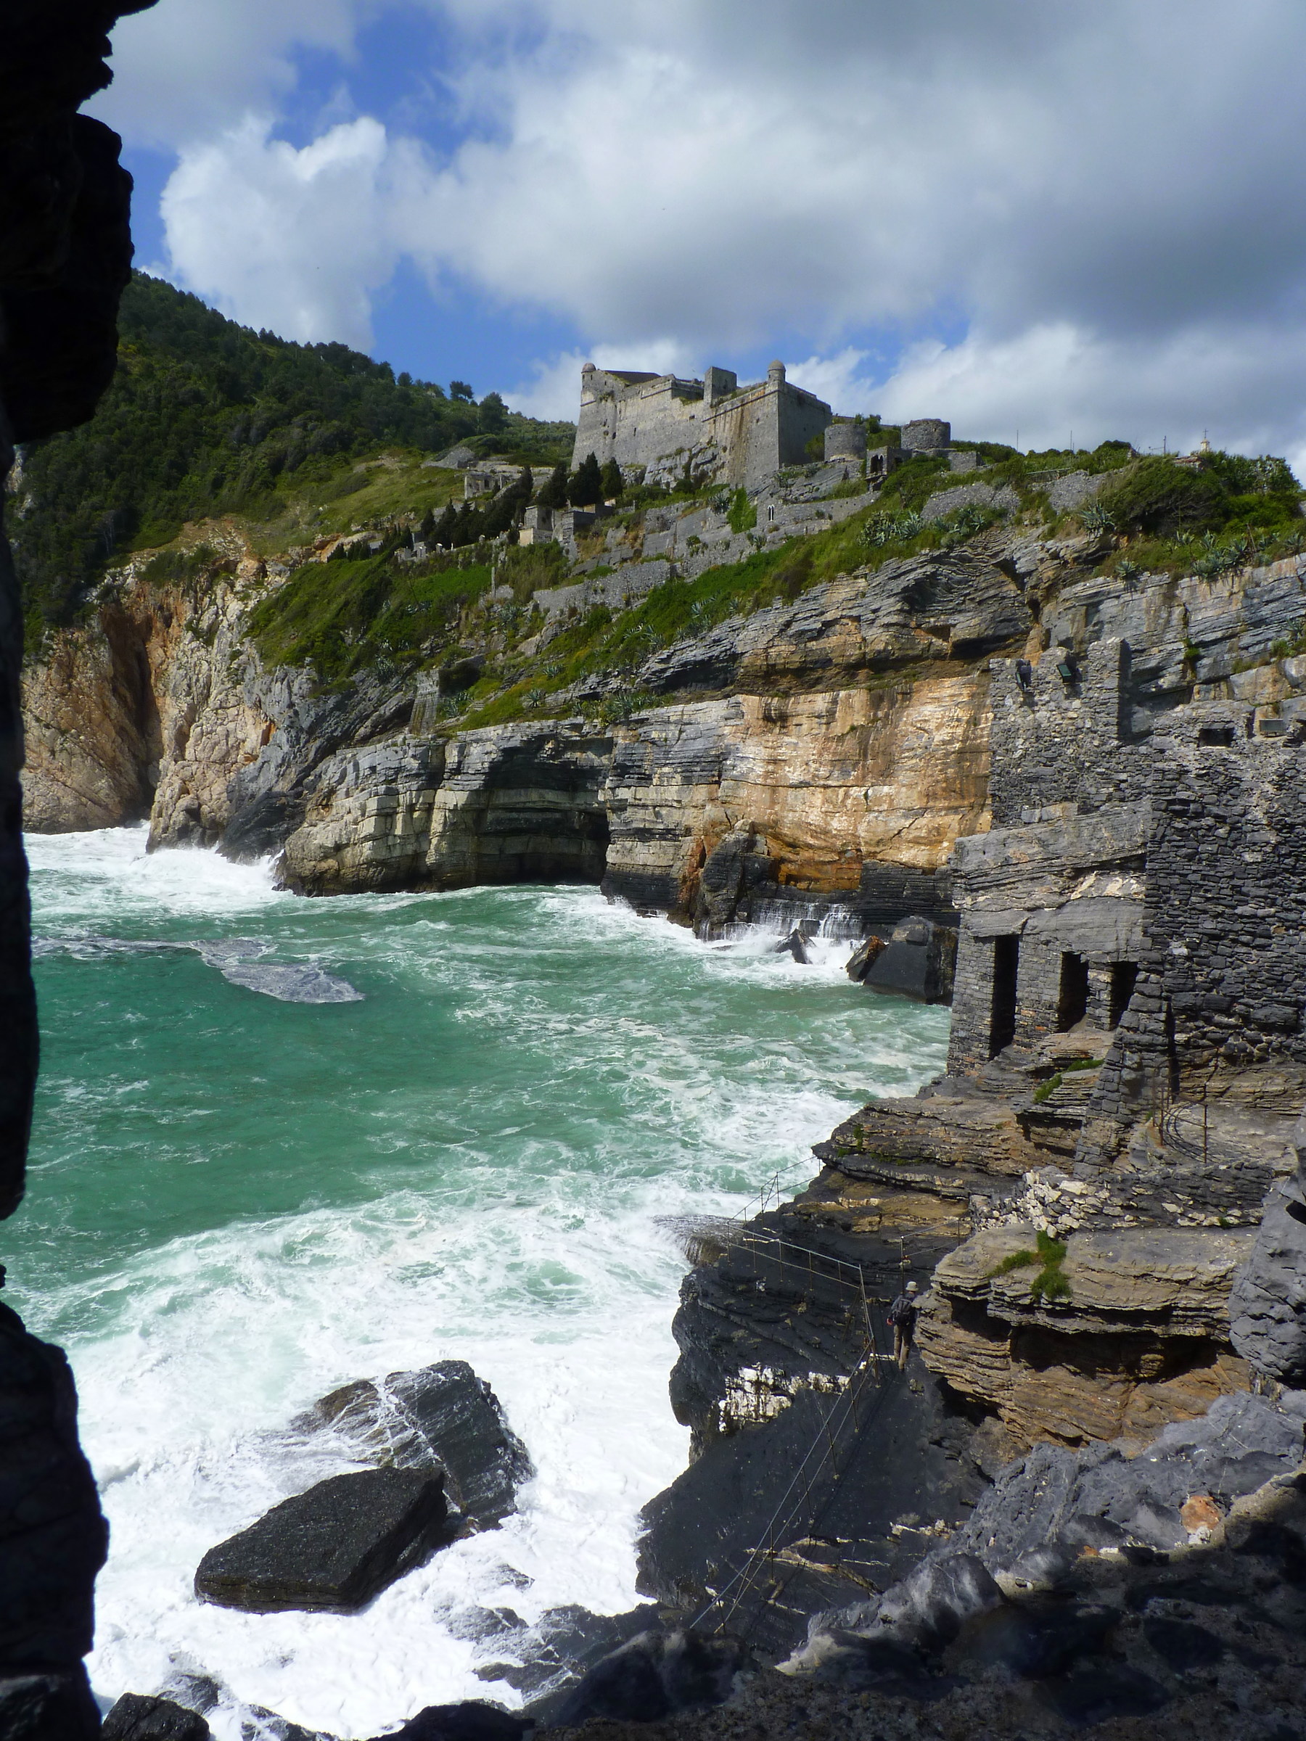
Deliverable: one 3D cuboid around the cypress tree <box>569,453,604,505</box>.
[{"bbox_3d":[-11.043,-64.791,225.000,5.500,9.400,5.300,0,4,0],"label":"cypress tree"}]

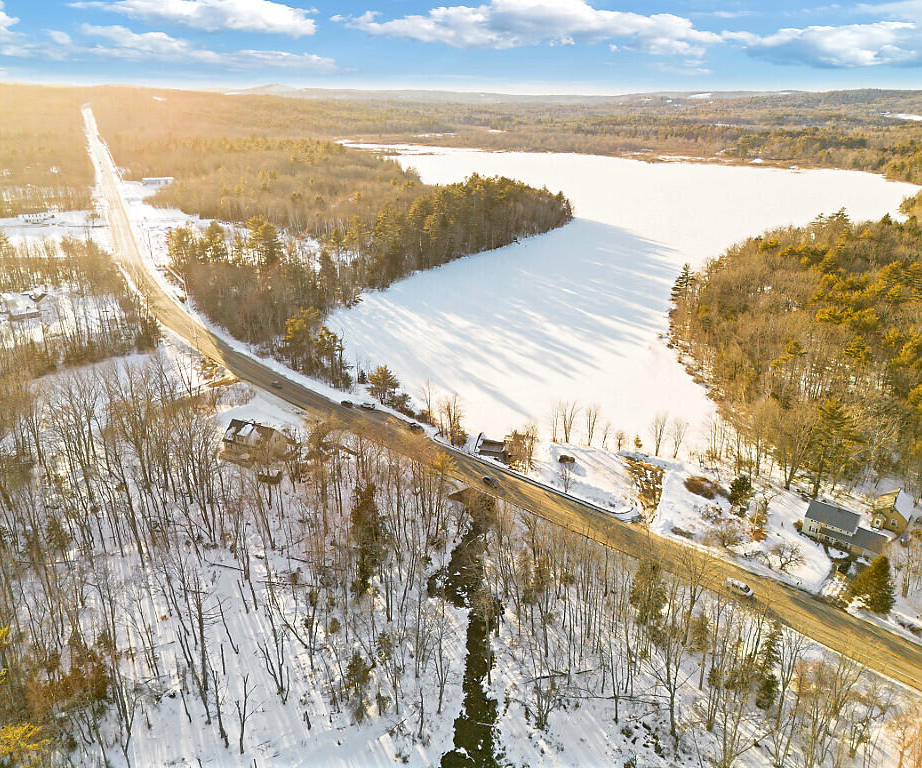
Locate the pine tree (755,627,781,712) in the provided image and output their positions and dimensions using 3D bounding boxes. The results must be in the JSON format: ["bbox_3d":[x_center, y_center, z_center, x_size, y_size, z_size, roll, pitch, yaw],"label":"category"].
[{"bbox_3d":[44.507,41.429,102.763,4.300,15.868,4.300,0,22,0],"label":"pine tree"}]

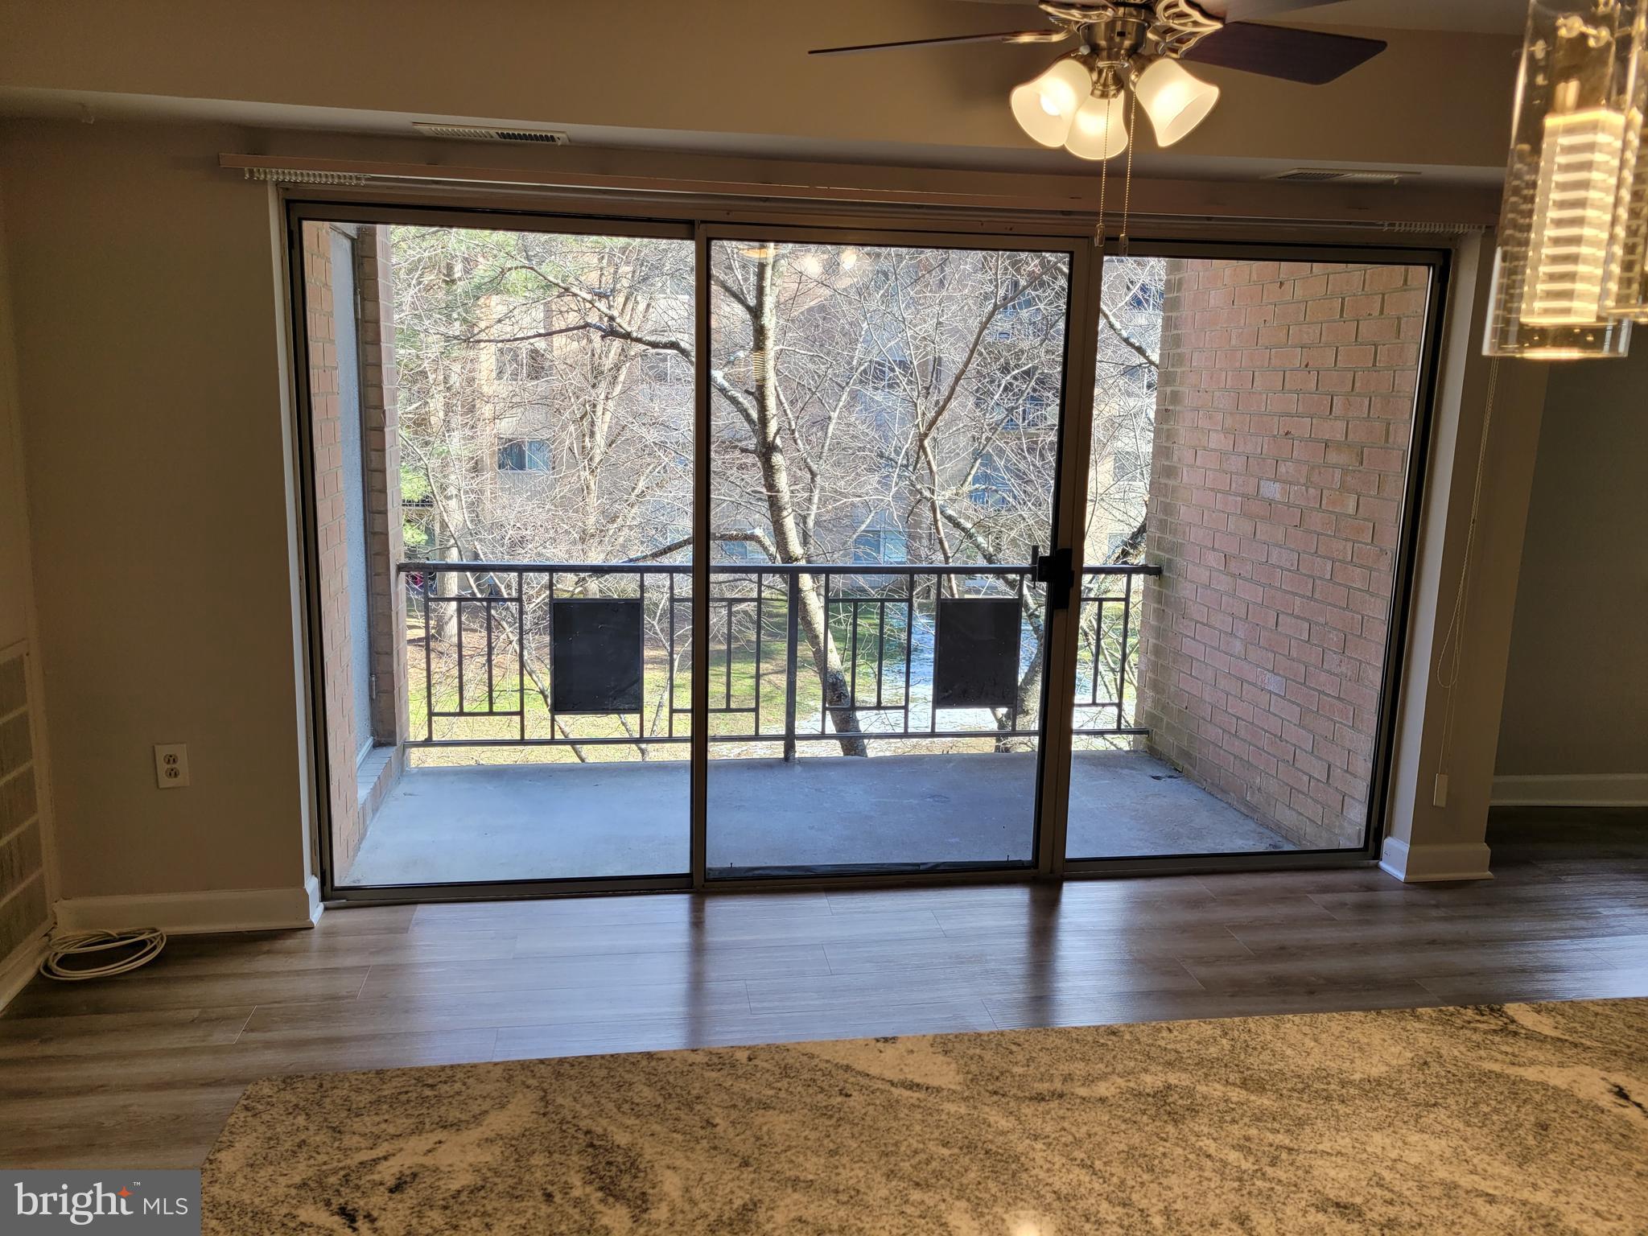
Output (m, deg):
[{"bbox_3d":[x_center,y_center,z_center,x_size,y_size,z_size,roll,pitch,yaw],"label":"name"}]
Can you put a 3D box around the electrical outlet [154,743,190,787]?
[{"bbox_3d":[-1.754,0.400,3.331,0.079,0.120,0.012,0,10,-9],"label":"electrical outlet"}]

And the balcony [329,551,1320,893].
[{"bbox_3d":[0.003,0.375,4.805,3.482,0.901,1.827,0,10,-9],"label":"balcony"}]

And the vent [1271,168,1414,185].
[{"bbox_3d":[1.441,-1.221,3.437,0.359,0.020,0.160,0,10,-9],"label":"vent"}]

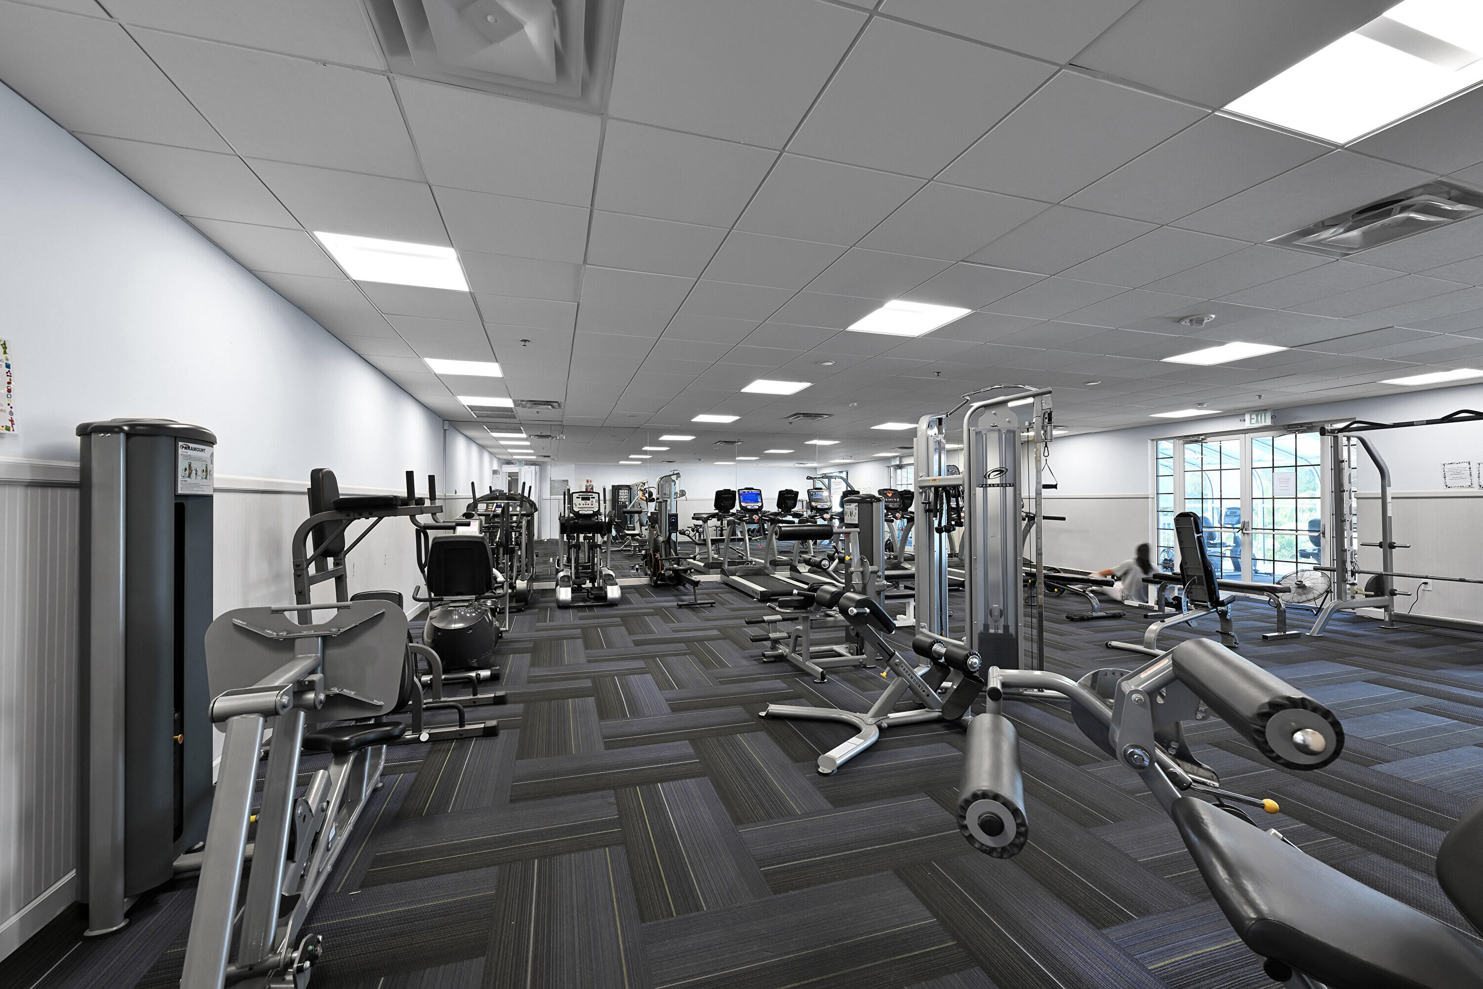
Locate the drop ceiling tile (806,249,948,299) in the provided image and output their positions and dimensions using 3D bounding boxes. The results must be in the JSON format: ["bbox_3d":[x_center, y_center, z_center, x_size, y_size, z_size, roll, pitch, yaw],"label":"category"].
[{"bbox_3d":[0.738,-1.200,3.171,0.600,0.020,0.600,0,-1,-18],"label":"drop ceiling tile"}]

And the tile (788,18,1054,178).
[{"bbox_3d":[0.526,-1.206,1.815,0.603,0.020,0.603,0,0,-18],"label":"tile"}]

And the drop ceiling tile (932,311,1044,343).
[{"bbox_3d":[1.712,-1.193,4.115,0.603,0.020,0.603,0,0,-18],"label":"drop ceiling tile"}]

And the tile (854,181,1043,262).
[{"bbox_3d":[0.921,-1.202,2.582,0.603,0.020,0.603,0,0,-18],"label":"tile"}]

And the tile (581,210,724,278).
[{"bbox_3d":[-0.427,-1.198,2.792,0.603,0.020,0.603,0,0,-18],"label":"tile"}]

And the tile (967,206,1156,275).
[{"bbox_3d":[1.504,-1.205,2.774,0.600,0.020,0.600,0,-1,-18],"label":"tile"}]

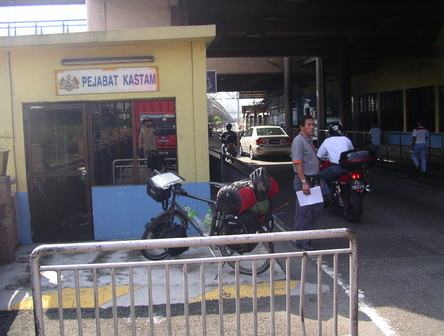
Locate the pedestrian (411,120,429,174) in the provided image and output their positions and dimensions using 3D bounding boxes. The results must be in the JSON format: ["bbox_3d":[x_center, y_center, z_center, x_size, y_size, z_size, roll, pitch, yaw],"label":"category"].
[{"bbox_3d":[6.104,-0.652,14.800,0.500,1.620,0.400,-2,6,-4],"label":"pedestrian"}]

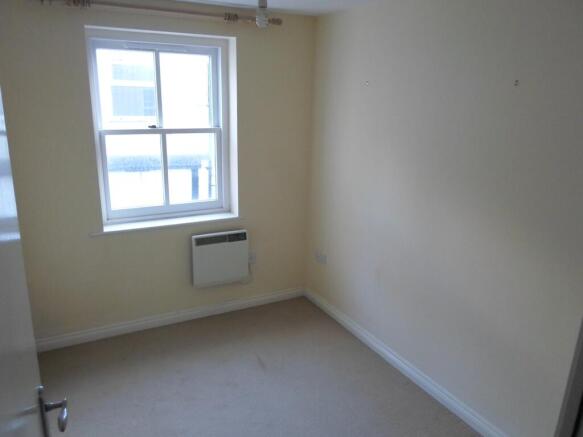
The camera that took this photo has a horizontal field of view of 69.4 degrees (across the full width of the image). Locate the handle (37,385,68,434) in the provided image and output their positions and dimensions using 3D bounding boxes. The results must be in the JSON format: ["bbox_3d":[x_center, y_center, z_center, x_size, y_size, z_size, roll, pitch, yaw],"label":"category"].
[{"bbox_3d":[-0.546,0.472,0.968,0.062,0.155,0.125,-6,17,-27],"label":"handle"}]

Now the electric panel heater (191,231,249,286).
[{"bbox_3d":[-0.569,0.327,3.403,0.445,0.420,0.085,-6,17,-27],"label":"electric panel heater"}]

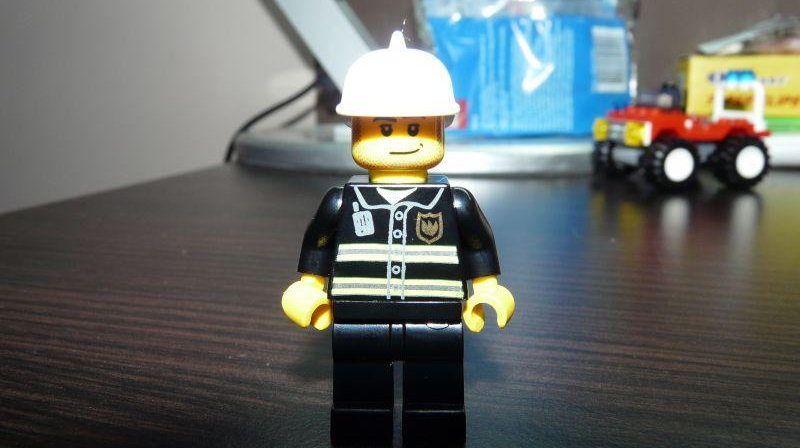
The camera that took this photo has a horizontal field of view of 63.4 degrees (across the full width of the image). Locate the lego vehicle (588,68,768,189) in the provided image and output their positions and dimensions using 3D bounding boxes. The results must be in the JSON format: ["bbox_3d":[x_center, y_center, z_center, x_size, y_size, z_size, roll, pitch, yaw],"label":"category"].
[{"bbox_3d":[0.131,-0.044,0.294,0.071,0.050,0.044,-4,12,-18],"label":"lego vehicle"}]

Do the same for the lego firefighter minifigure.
[{"bbox_3d":[0.000,0.001,0.074,0.025,0.045,0.015,1,11,3],"label":"lego firefighter minifigure"}]

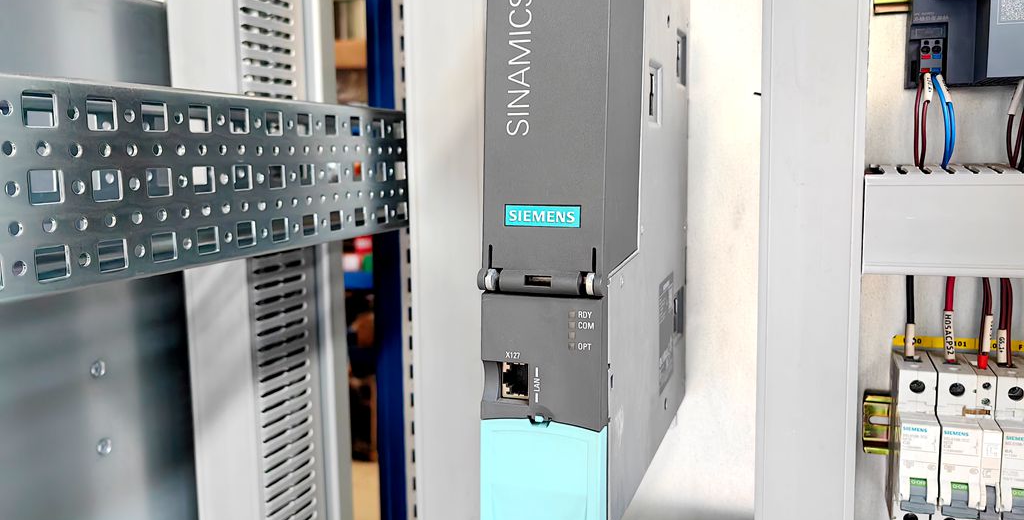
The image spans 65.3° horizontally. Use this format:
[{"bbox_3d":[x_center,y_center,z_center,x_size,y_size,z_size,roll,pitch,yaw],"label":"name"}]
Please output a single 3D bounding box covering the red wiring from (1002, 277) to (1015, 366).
[{"bbox_3d":[0.258,0.033,0.415,0.005,0.046,0.006,2,8,20],"label":"red wiring"}]

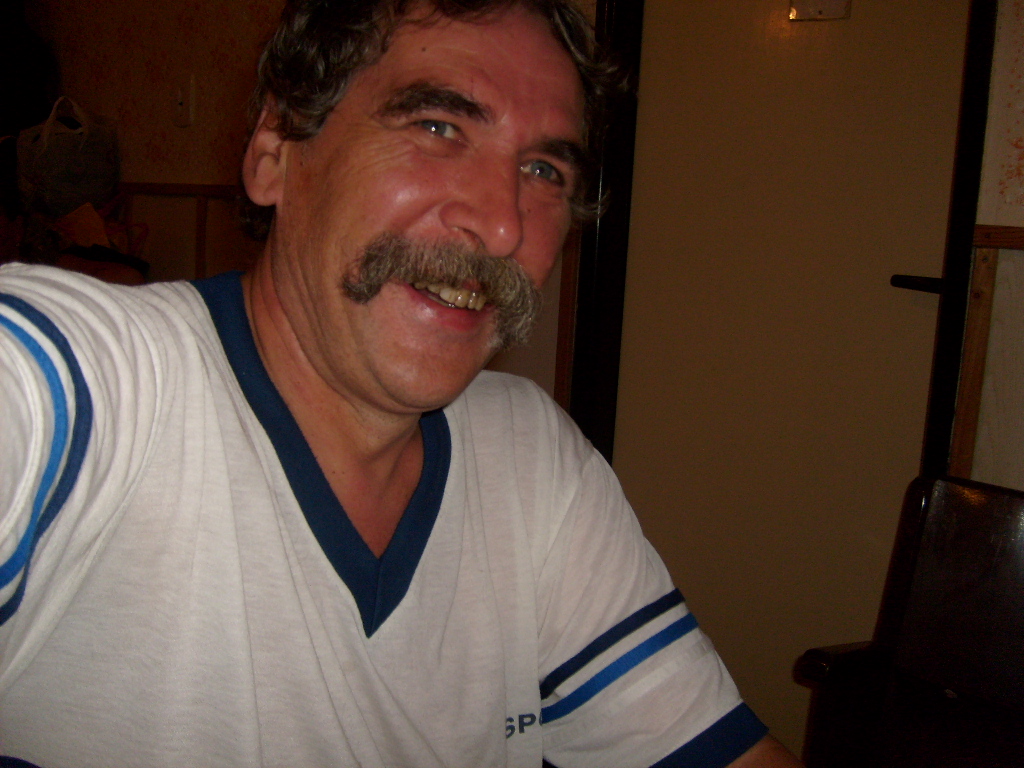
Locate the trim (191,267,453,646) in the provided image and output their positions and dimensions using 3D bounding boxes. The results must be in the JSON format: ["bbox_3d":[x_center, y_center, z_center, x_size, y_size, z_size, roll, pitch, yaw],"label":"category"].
[{"bbox_3d":[-0.108,0.022,0.613,0.185,0.190,0.160,6,15,-41],"label":"trim"}]

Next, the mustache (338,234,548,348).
[{"bbox_3d":[-0.026,-0.046,0.516,0.103,0.046,0.036,18,-1,-34],"label":"mustache"}]

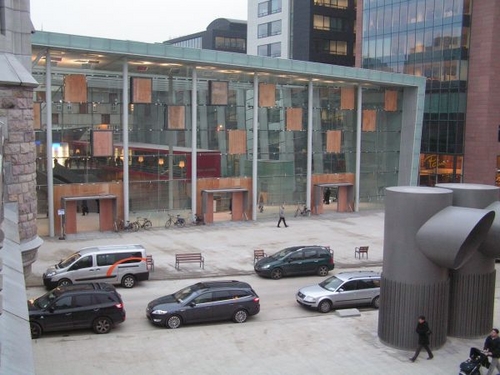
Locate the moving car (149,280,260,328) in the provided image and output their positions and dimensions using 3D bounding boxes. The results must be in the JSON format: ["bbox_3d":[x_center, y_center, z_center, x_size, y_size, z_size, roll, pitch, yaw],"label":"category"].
[{"bbox_3d":[-1.965,4.967,26.079,4.830,1.530,1.886,-1,6,-17],"label":"moving car"}]

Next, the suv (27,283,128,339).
[{"bbox_3d":[-7.322,4.931,24.718,4.675,1.760,1.890,-1,6,-16],"label":"suv"}]

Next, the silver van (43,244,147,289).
[{"bbox_3d":[-7.911,4.126,31.396,5.100,1.940,1.895,-1,6,-16],"label":"silver van"}]

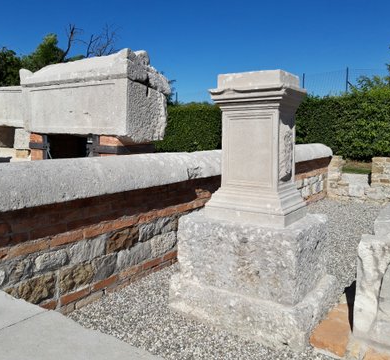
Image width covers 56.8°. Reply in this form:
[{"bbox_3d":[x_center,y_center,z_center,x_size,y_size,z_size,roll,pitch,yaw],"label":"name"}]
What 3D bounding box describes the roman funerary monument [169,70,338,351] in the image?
[{"bbox_3d":[0.530,0.115,2.951,1.113,1.855,0.956,5,9,34],"label":"roman funerary monument"}]

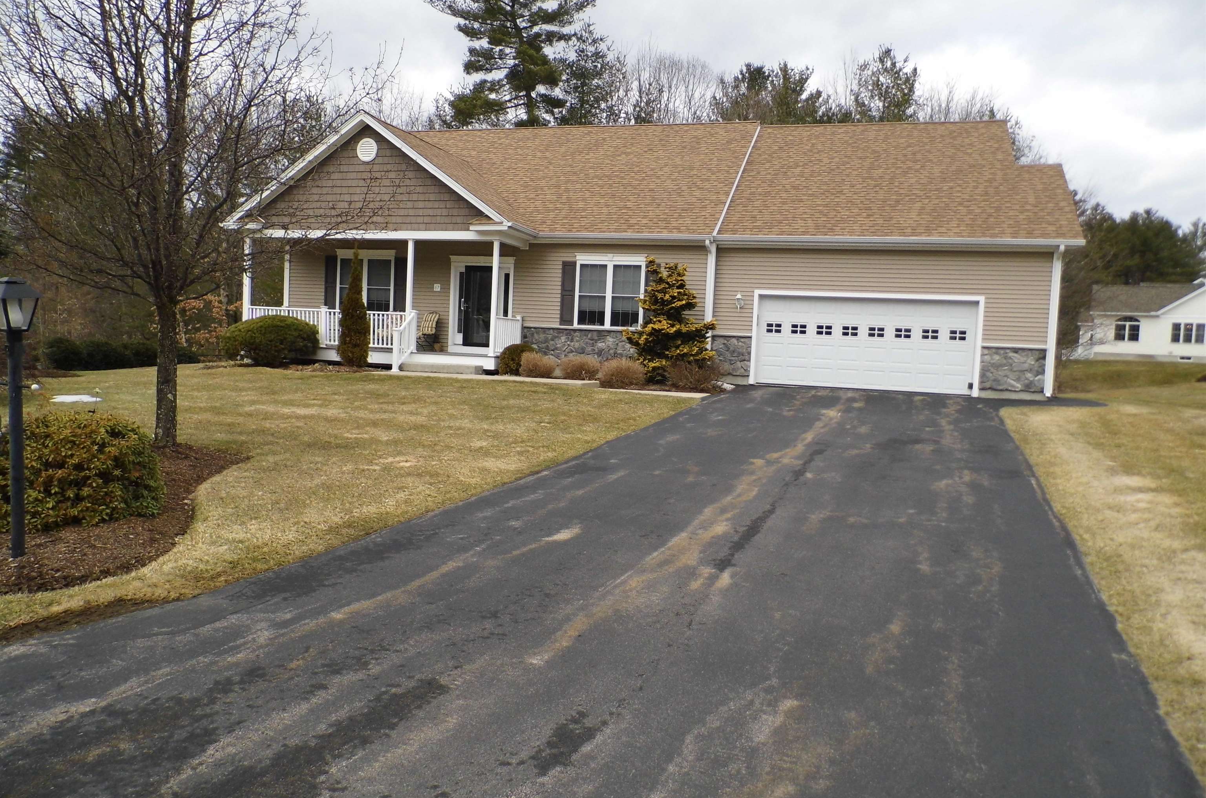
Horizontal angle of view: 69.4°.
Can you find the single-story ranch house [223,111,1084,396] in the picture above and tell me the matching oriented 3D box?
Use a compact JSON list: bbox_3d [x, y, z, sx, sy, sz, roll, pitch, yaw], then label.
[{"bbox_3d":[1.888,-4.594,25.927,20.270,7.680,13.940,4,3,17],"label":"single-story ranch house"}]

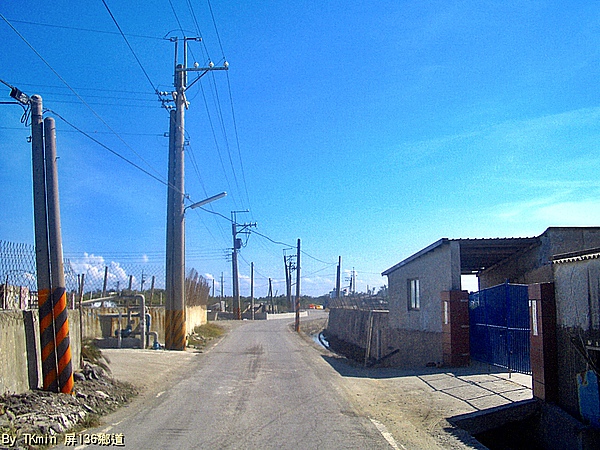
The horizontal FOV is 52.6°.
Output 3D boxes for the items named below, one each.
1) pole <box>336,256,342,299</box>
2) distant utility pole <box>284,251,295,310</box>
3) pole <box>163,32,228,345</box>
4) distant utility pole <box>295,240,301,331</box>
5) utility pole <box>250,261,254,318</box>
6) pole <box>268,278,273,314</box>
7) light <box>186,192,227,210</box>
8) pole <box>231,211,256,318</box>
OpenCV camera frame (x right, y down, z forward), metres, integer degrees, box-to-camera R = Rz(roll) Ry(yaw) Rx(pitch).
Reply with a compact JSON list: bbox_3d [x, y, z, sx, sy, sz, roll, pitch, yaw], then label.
[{"bbox_3d":[3.412,5.481,51.726,0.300,5.601,0.260,0,-7,0],"label":"pole"},{"bbox_3d":[-1.650,9.273,99.640,2.000,10.533,0.700,0,-7,0],"label":"distant utility pole"},{"bbox_3d":[-3.550,-1.265,20.841,2.100,10.955,0.650,0,-7,-3],"label":"pole"},{"bbox_3d":[-0.122,3.262,32.653,0.240,5.045,0.240,0,-7,0],"label":"distant utility pole"},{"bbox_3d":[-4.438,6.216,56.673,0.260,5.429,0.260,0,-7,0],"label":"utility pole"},{"bbox_3d":[-4.154,10.118,85.409,0.350,5.158,0.300,0,-7,0],"label":"pole"},{"bbox_3d":[-3.203,-0.768,20.726,1.419,0.706,0.180,-1,-7,5],"label":"light"},{"bbox_3d":[-5.369,3.791,57.495,2.400,10.452,0.800,0,-7,-3],"label":"pole"}]

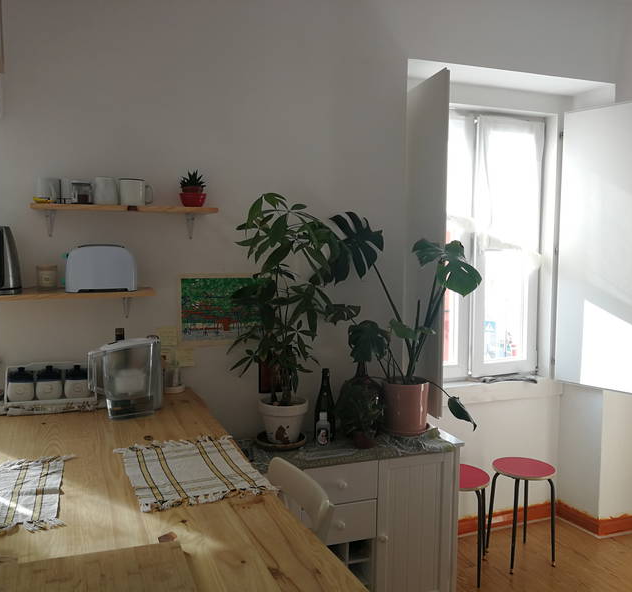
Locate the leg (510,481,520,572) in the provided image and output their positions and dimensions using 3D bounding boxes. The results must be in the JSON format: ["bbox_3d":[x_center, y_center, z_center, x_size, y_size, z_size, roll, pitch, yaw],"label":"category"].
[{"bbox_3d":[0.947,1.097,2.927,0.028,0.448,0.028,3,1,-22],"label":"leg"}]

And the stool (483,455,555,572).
[{"bbox_3d":[1.019,1.077,3.054,0.298,0.468,0.298,0,4,0],"label":"stool"}]

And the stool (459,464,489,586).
[{"bbox_3d":[0.665,1.077,2.905,0.315,0.464,0.315,-2,5,-22],"label":"stool"}]

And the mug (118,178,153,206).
[{"bbox_3d":[-0.625,-0.356,2.144,0.116,0.099,0.087,-2,5,-22],"label":"mug"}]

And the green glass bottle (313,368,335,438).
[{"bbox_3d":[0.030,0.423,2.434,0.090,0.285,0.090,0,4,0],"label":"green glass bottle"}]

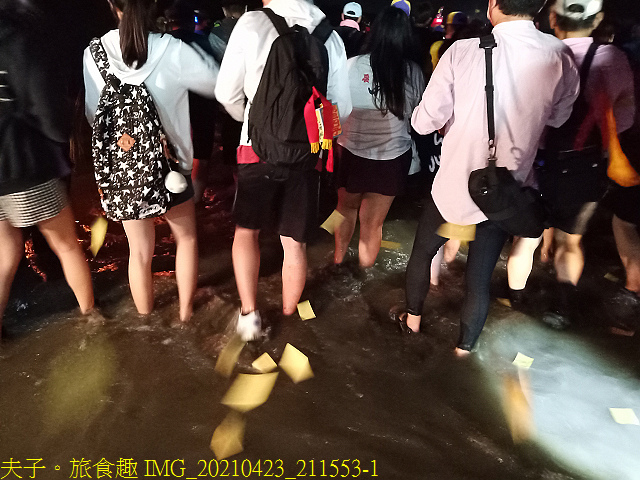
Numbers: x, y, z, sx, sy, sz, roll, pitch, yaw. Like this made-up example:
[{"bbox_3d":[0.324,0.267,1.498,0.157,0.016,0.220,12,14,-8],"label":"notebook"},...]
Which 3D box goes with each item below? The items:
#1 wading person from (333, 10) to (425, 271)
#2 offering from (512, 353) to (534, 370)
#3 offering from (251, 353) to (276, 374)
[{"bbox_3d":[0.321,-0.408,2.590,0.470,1.600,0.340,4,25,5],"label":"wading person"},{"bbox_3d":[0.906,0.539,2.053,0.075,0.010,0.093,18,29,32],"label":"offering"},{"bbox_3d":[-0.235,0.537,1.991,0.092,0.010,0.085,23,32,39],"label":"offering"}]

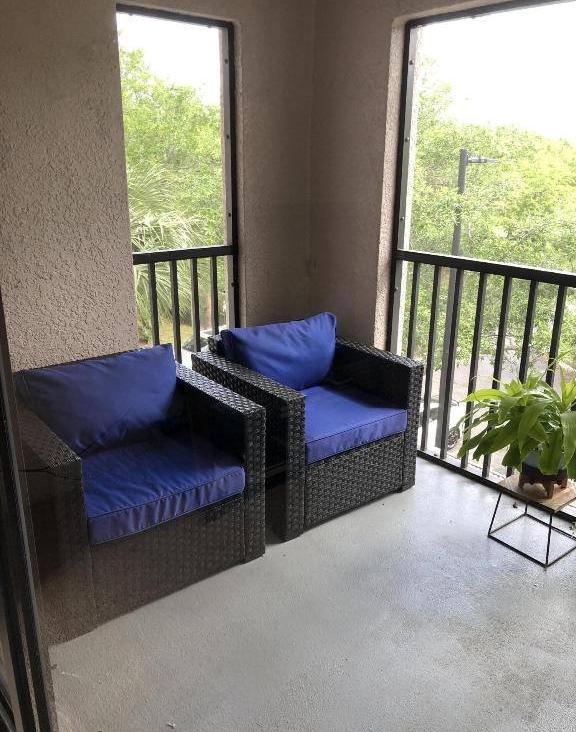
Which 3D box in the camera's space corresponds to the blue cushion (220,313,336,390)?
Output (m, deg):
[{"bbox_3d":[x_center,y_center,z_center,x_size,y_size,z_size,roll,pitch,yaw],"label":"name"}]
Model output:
[{"bbox_3d":[-0.041,-0.046,2.988,0.562,0.360,0.144,-13,13,-35],"label":"blue cushion"}]

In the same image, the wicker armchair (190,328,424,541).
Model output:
[{"bbox_3d":[0.077,0.229,2.895,0.767,0.674,0.732,-13,22,-35],"label":"wicker armchair"}]

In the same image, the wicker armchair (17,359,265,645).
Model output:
[{"bbox_3d":[-0.611,0.392,2.364,0.767,0.674,0.732,-13,22,-36],"label":"wicker armchair"}]

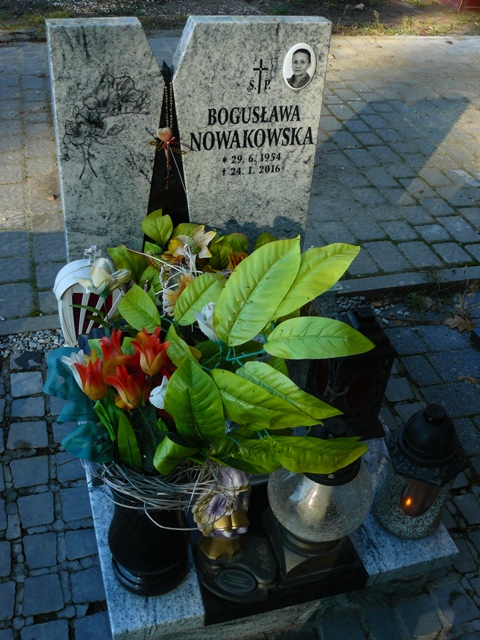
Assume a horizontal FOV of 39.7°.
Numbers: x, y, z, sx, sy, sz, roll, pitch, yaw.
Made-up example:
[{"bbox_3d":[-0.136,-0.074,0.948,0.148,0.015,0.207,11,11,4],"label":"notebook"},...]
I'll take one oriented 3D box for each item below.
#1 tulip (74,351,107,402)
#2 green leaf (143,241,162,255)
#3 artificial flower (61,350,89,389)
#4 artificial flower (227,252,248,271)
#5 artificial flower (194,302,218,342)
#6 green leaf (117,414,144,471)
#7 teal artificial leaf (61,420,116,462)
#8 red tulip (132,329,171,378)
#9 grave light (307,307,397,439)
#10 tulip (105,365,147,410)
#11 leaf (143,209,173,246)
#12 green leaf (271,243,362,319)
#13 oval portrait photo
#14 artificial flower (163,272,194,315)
[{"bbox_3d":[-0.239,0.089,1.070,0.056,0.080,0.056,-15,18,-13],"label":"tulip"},{"bbox_3d":[-0.193,-0.160,1.470,0.050,0.045,0.020,27,31,12],"label":"green leaf"},{"bbox_3d":[-0.253,0.080,1.030,0.050,0.068,0.050,-21,26,15],"label":"artificial flower"},{"bbox_3d":[-0.003,-0.136,1.520,0.060,0.055,0.050,0,26,0],"label":"artificial flower"},{"bbox_3d":[-0.055,0.004,1.120,0.048,0.068,0.045,-13,18,-3],"label":"artificial flower"},{"bbox_3d":[-0.181,0.199,1.090,0.043,0.110,0.025,-3,17,-10],"label":"green leaf"},{"bbox_3d":[-0.251,0.204,1.118,0.085,0.065,0.040,-7,5,-14],"label":"teal artificial leaf"},{"bbox_3d":[-0.133,0.049,1.000,0.058,0.068,0.056,4,33,0],"label":"red tulip"},{"bbox_3d":[0.268,0.112,1.573,0.165,0.350,0.165,-7,40,-15],"label":"grave light"},{"bbox_3d":[-0.179,0.106,1.049,0.056,0.066,0.056,-16,42,-7],"label":"tulip"},{"bbox_3d":[-0.205,-0.228,1.656,0.074,0.090,0.025,-1,20,-7],"label":"leaf"},{"bbox_3d":[0.122,-0.062,1.080,0.185,0.035,0.080,-41,74,-3],"label":"green leaf"},{"bbox_3d":[0.148,-0.629,1.653,0.090,0.120,0.010,-7,39,-15],"label":"oval portrait photo"},{"bbox_3d":[-0.129,-0.058,1.463,0.085,0.085,0.050,1,17,-5],"label":"artificial flower"}]

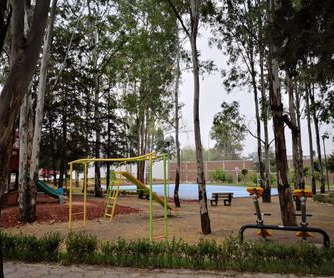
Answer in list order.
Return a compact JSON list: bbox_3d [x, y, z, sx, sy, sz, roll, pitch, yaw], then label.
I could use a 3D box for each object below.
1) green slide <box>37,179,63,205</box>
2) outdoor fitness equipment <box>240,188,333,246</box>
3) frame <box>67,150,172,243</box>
[{"bbox_3d":[-7.685,3.358,18.332,2.400,1.600,0.600,-3,-8,15],"label":"green slide"},{"bbox_3d":[2.595,1.784,6.597,1.897,1.330,0.600,-3,-8,13],"label":"outdoor fitness equipment"},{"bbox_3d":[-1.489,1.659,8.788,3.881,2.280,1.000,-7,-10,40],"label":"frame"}]

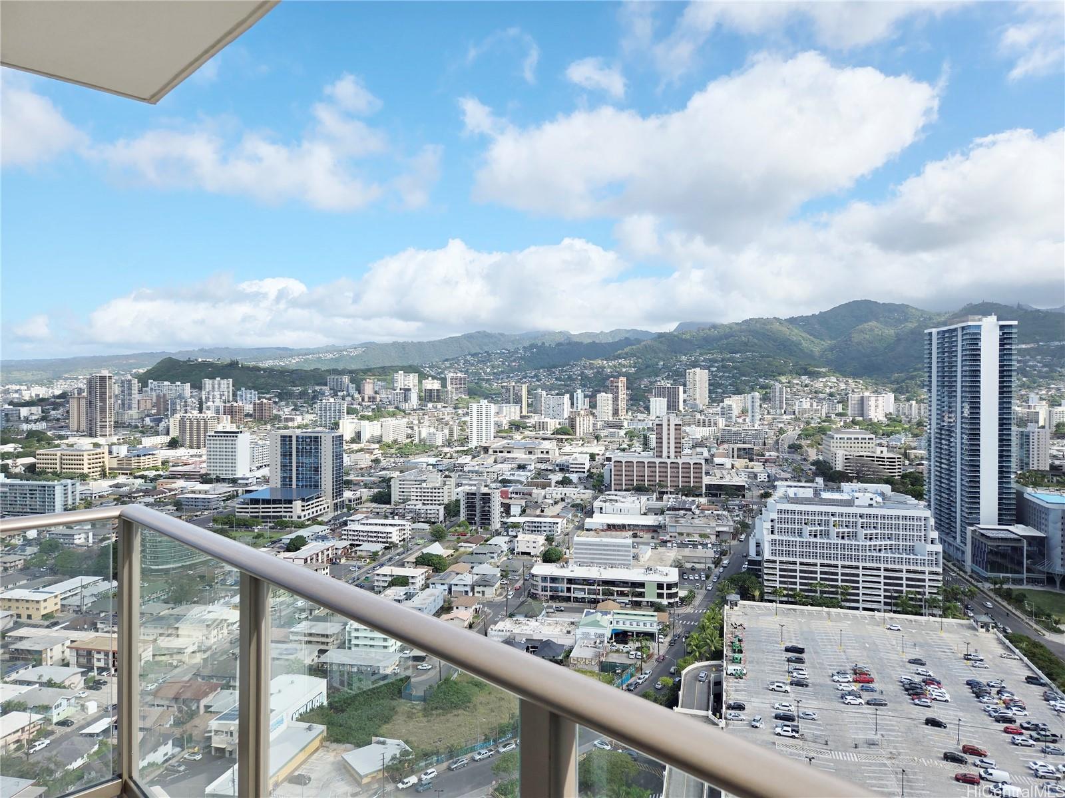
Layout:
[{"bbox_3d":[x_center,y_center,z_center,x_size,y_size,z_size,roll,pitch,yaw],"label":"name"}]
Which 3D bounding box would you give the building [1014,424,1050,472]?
[{"bbox_3d":[427.920,42.800,608.400,14.500,44.500,23.000,0,1,-15],"label":"building"}]

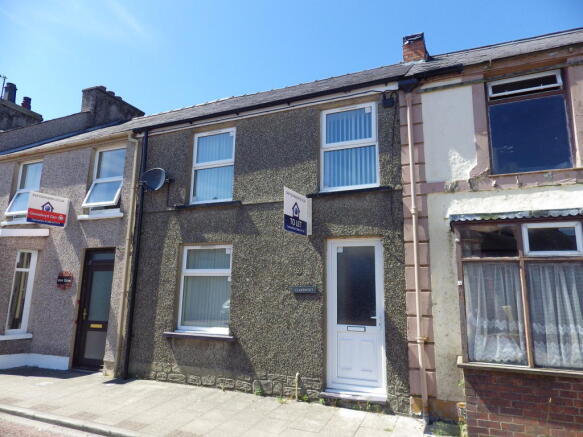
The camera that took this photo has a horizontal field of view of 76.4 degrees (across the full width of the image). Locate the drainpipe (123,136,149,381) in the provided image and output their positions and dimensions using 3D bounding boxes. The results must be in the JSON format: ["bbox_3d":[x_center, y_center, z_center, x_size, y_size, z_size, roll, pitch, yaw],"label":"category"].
[{"bbox_3d":[-2.816,0.535,6.757,0.080,4.518,0.085,-3,-11,23],"label":"drainpipe"}]

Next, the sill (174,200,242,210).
[{"bbox_3d":[-1.409,-0.214,6.376,1.342,0.060,0.180,-3,-11,23],"label":"sill"}]

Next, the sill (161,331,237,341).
[{"bbox_3d":[-1.473,1.920,5.998,1.343,0.060,0.180,-3,-11,23],"label":"sill"}]

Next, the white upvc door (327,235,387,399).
[{"bbox_3d":[0.913,1.325,5.217,0.860,2.099,0.080,-3,-11,23],"label":"white upvc door"}]

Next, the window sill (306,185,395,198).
[{"bbox_3d":[0.846,-0.385,5.428,1.246,0.060,0.180,-3,-11,23],"label":"window sill"}]

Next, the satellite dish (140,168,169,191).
[{"bbox_3d":[-2.455,-0.686,6.599,0.500,0.430,0.320,-2,-11,18],"label":"satellite dish"}]

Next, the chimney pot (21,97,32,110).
[{"bbox_3d":[-10.461,-4.538,14.643,0.250,0.460,0.250,1,-10,0],"label":"chimney pot"}]

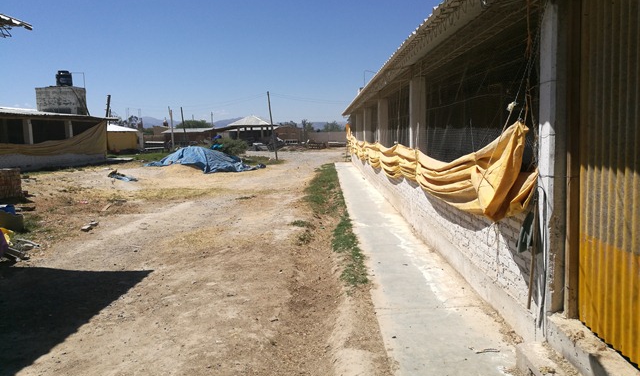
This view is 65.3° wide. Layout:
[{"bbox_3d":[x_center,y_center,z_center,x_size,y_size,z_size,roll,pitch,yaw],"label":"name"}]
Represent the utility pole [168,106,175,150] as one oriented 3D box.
[{"bbox_3d":[-15.066,-5.882,50.718,0.200,4.650,0.200,-4,7,1],"label":"utility pole"}]

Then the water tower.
[{"bbox_3d":[-17.674,-4.813,34.000,2.600,6.200,1.800,-1,6,1],"label":"water tower"}]

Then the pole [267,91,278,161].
[{"bbox_3d":[-3.027,-4.009,32.247,0.160,4.410,0.160,-7,7,1],"label":"pole"}]

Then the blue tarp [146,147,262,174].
[{"bbox_3d":[-5.734,-1.519,25.000,6.000,1.150,4.600,-2,6,-11],"label":"blue tarp"}]

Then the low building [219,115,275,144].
[{"bbox_3d":[-8.293,-6.694,60.000,5.600,4.000,5.600,-1,6,3],"label":"low building"}]

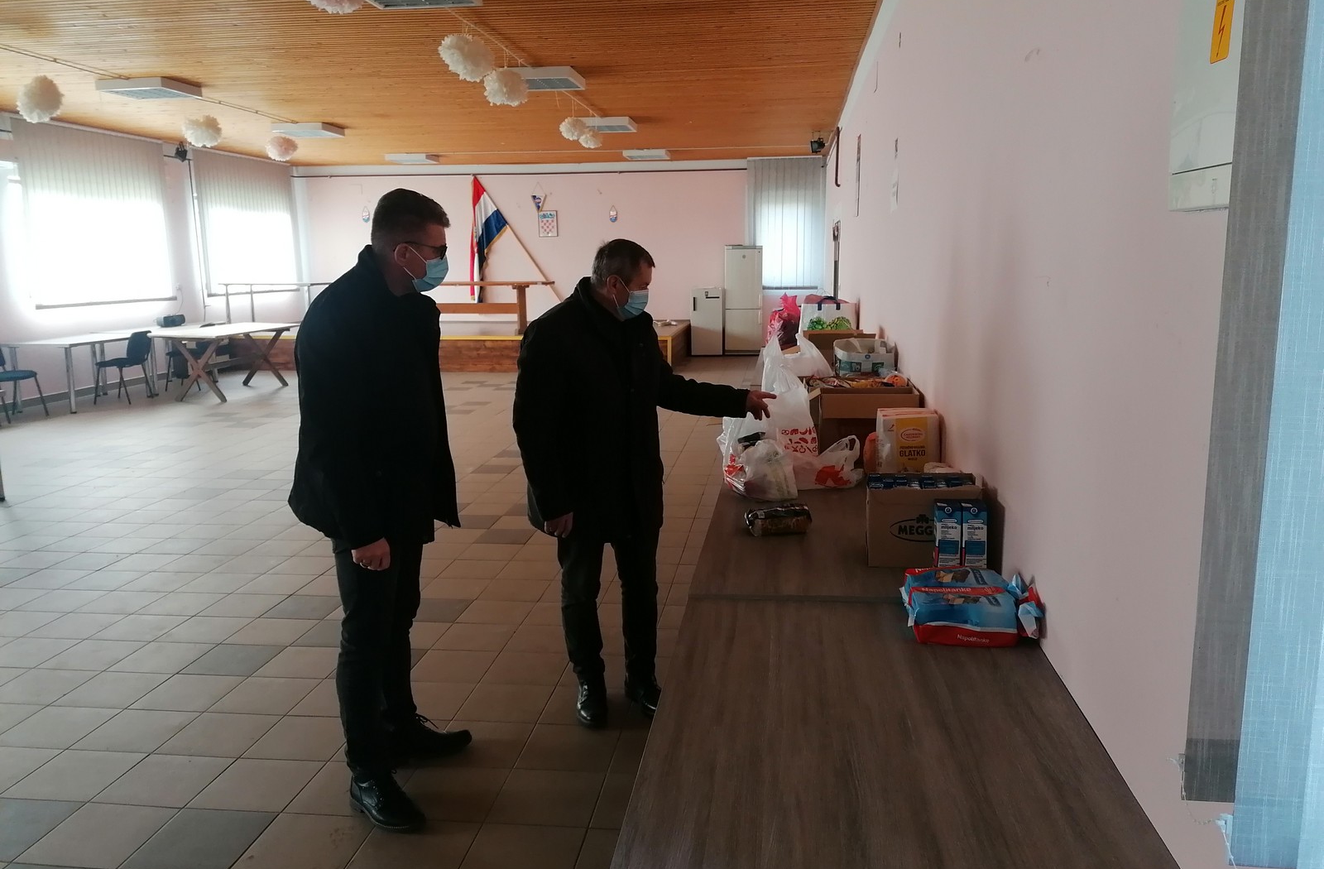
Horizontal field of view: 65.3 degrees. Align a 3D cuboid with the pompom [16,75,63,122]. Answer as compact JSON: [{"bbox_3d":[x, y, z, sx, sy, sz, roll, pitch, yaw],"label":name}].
[{"bbox_3d":[-4.708,-2.538,7.807,0.330,0.350,0.330,0,10,7],"label":"pompom"}]

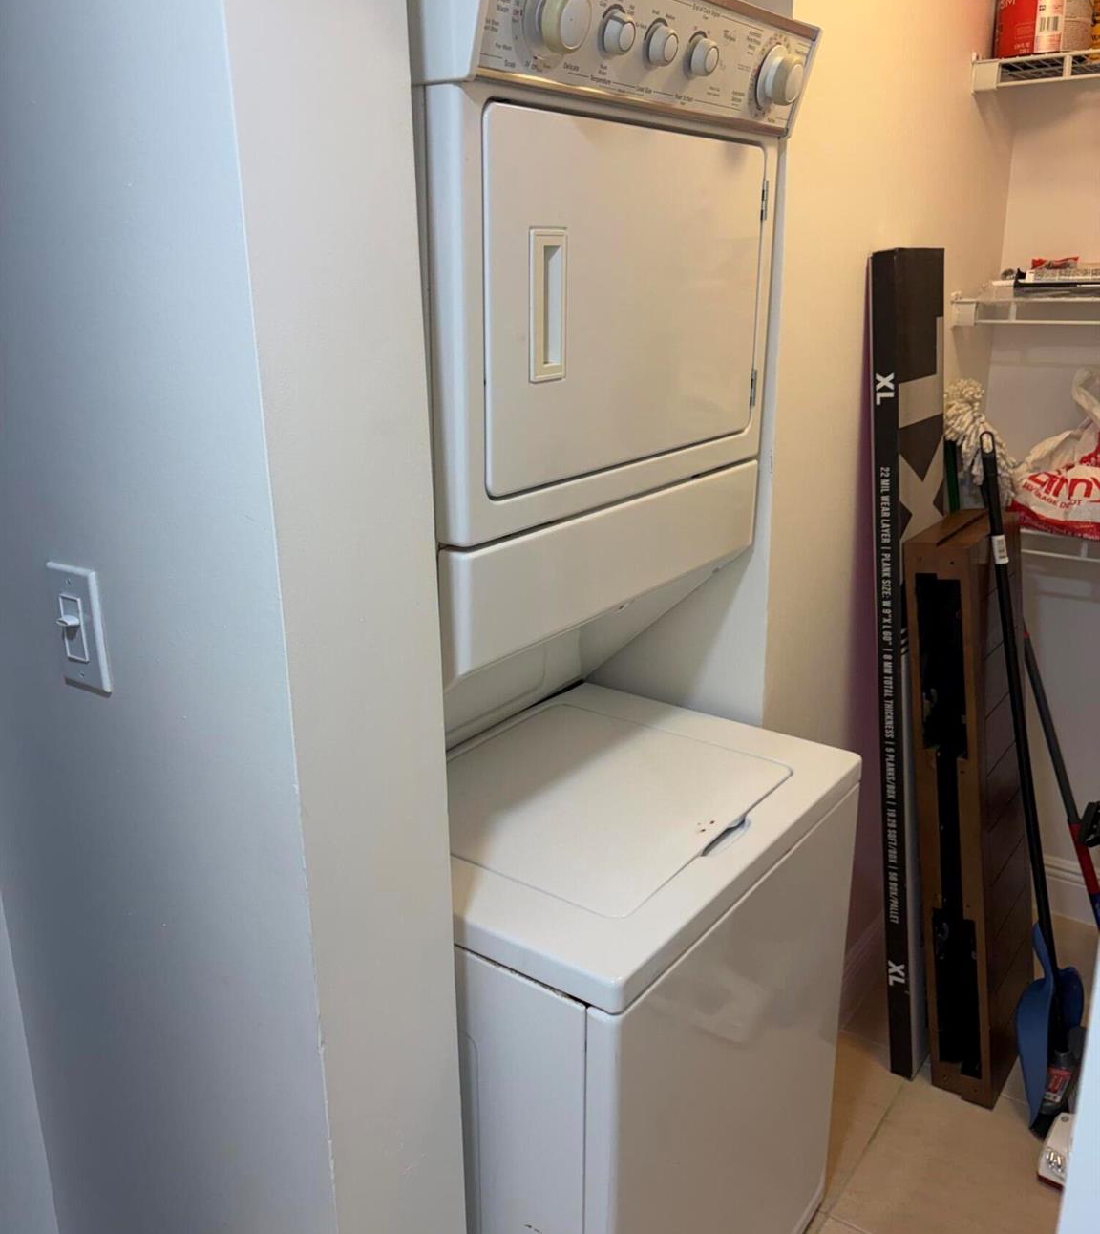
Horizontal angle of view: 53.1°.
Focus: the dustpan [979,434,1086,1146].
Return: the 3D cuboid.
[{"bbox_3d":[0.854,0.296,1.961,0.110,1.252,0.250,-3,12,38],"label":"dustpan"}]

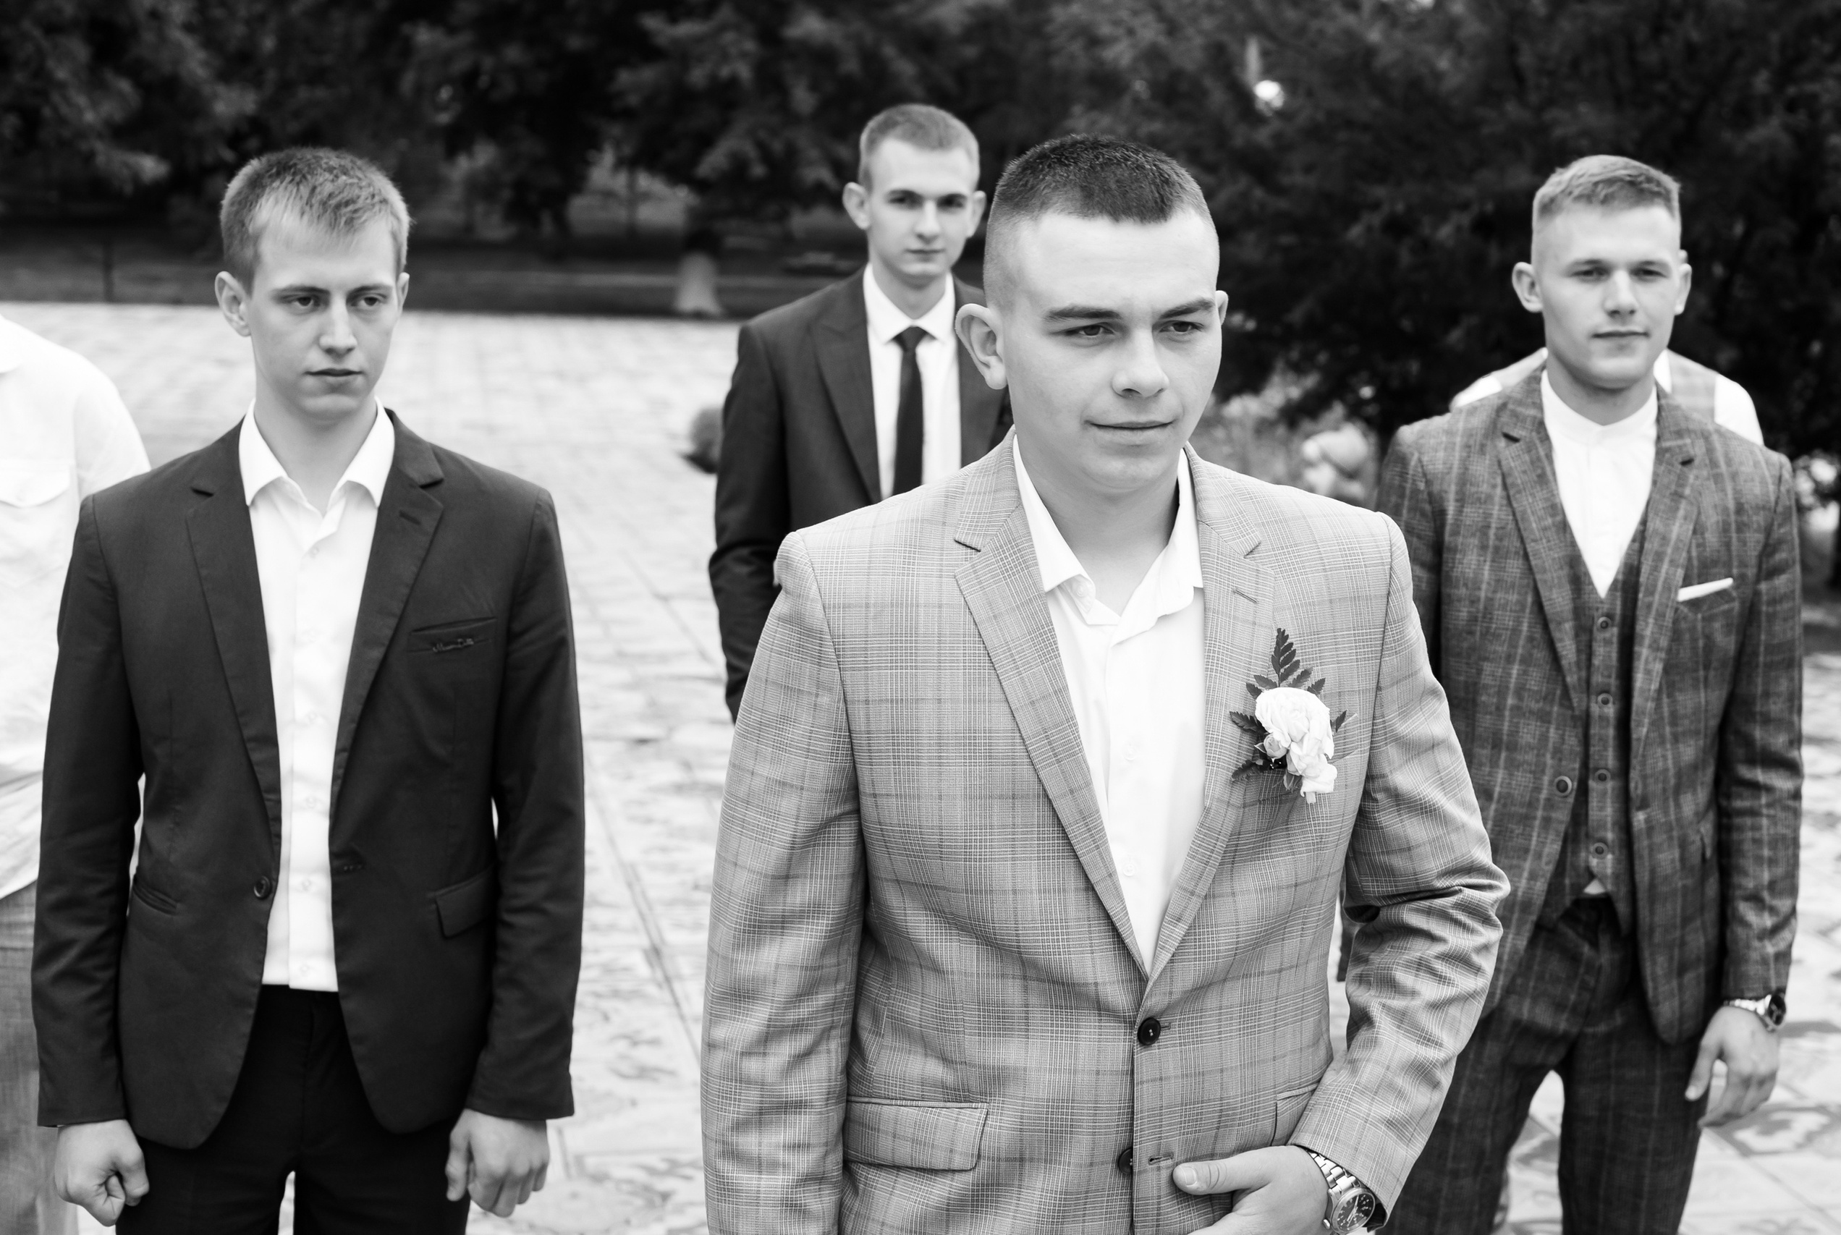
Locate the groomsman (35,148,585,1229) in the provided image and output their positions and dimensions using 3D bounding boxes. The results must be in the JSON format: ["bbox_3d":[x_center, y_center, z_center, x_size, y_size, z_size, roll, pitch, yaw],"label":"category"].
[{"bbox_3d":[-0.580,0.441,2.520,0.540,1.780,0.320,-1,9,-7],"label":"groomsman"}]

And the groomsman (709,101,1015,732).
[{"bbox_3d":[0.000,0.257,3.463,0.550,1.850,0.330,0,9,2],"label":"groomsman"}]

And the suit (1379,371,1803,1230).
[{"bbox_3d":[0.730,0.485,2.901,0.530,1.515,0.320,2,9,13],"label":"suit"}]

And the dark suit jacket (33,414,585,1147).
[{"bbox_3d":[-0.590,0.146,2.501,0.520,0.710,0.300,-1,9,-9],"label":"dark suit jacket"}]

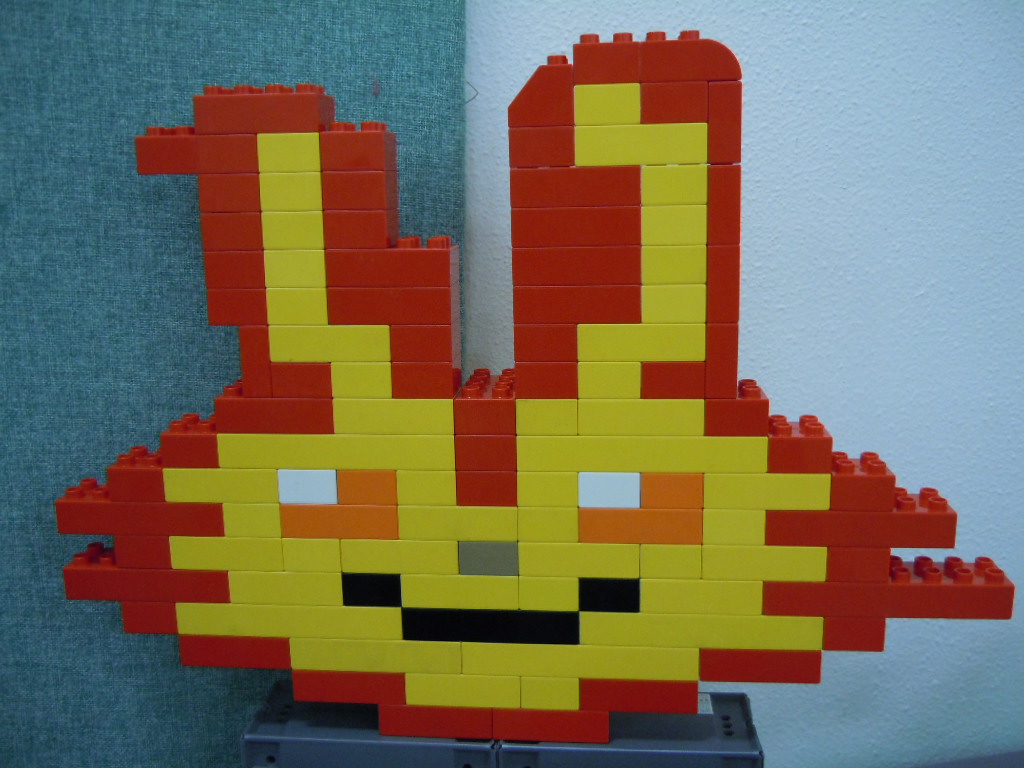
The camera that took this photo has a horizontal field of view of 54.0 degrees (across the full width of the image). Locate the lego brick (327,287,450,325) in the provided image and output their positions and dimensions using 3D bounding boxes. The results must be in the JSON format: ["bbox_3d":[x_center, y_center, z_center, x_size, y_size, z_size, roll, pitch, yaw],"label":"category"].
[{"bbox_3d":[-0.060,-0.043,0.526,0.064,0.021,0.032,0,10,6],"label":"lego brick"}]

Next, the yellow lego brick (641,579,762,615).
[{"bbox_3d":[0.101,0.108,0.545,0.064,0.021,0.032,0,11,5],"label":"yellow lego brick"}]

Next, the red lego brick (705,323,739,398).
[{"bbox_3d":[0.106,-0.015,0.516,0.016,0.040,0.032,0,10,6],"label":"red lego brick"}]

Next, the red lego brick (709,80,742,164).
[{"bbox_3d":[0.103,-0.129,0.497,0.016,0.040,0.032,0,11,5],"label":"red lego brick"}]

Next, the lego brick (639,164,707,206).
[{"bbox_3d":[0.081,-0.101,0.504,0.032,0.023,0.032,0,11,6],"label":"lego brick"}]

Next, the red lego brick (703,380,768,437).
[{"bbox_3d":[0.115,0.012,0.523,0.032,0.024,0.032,0,11,6],"label":"red lego brick"}]

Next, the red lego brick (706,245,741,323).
[{"bbox_3d":[0.106,-0.054,0.511,0.016,0.042,0.032,0,11,6],"label":"red lego brick"}]

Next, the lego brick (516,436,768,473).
[{"bbox_3d":[0.068,0.032,0.530,0.128,0.021,0.032,0,11,6],"label":"lego brick"}]

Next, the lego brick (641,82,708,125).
[{"bbox_3d":[0.080,-0.138,0.497,0.032,0.021,0.032,0,10,6],"label":"lego brick"}]

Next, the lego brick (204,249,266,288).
[{"bbox_3d":[-0.141,-0.062,0.532,0.032,0.020,0.032,0,11,5],"label":"lego brick"}]

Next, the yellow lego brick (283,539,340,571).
[{"bbox_3d":[-0.106,0.089,0.562,0.032,0.021,0.032,0,11,5],"label":"yellow lego brick"}]

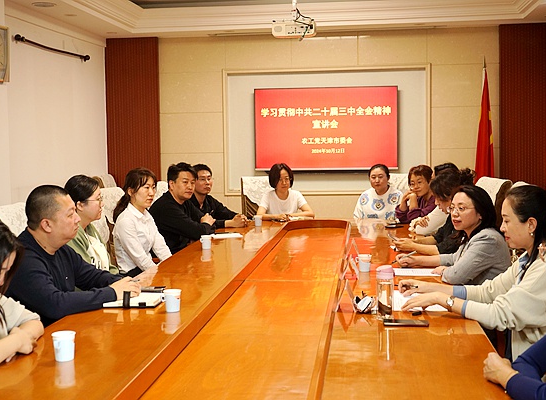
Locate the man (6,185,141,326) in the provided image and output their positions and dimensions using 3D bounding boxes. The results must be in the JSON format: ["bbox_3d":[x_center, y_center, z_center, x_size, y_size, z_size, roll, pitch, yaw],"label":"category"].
[{"bbox_3d":[-0.880,0.569,3.270,0.770,1.260,0.560,0,4,13],"label":"man"}]

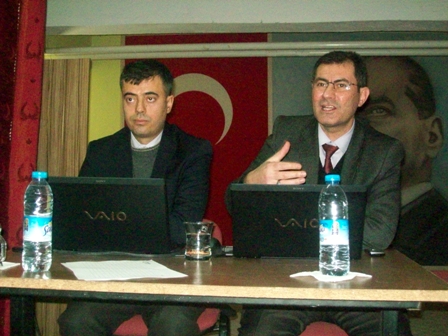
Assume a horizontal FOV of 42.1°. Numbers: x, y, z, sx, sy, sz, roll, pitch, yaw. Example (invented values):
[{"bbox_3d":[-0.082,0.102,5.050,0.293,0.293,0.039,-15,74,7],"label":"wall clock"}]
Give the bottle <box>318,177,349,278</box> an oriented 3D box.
[{"bbox_3d":[0.236,0.122,1.250,0.064,0.214,0.064,0,-3,0],"label":"bottle"}]

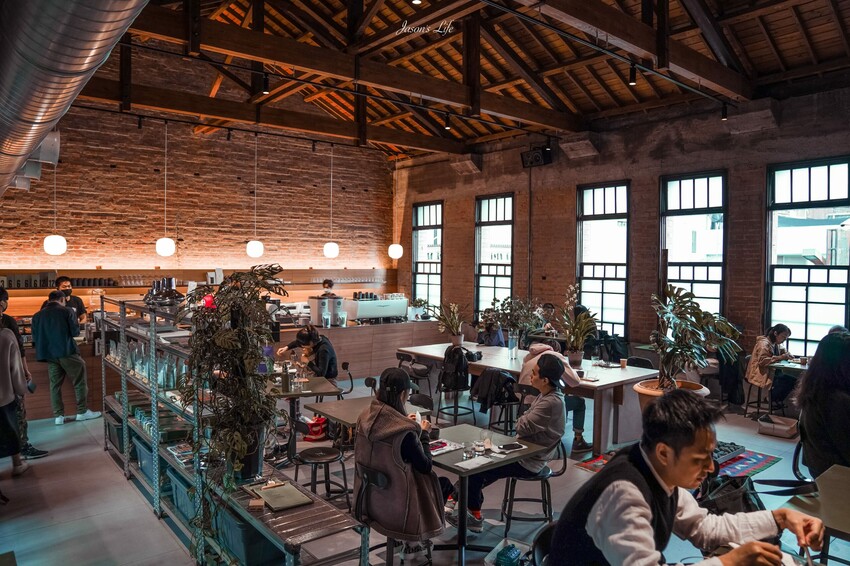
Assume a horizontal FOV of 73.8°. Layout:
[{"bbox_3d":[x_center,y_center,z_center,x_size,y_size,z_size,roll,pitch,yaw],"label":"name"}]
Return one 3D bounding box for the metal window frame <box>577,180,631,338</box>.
[{"bbox_3d":[3.105,-0.383,9.850,0.150,2.700,1.020,-2,4,-43],"label":"metal window frame"}]

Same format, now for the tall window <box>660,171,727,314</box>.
[{"bbox_3d":[4.418,-0.393,9.361,0.160,2.794,1.061,-1,3,-42],"label":"tall window"}]

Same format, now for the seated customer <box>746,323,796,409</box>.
[{"bbox_3d":[4.869,1.198,7.990,0.470,1.220,0.680,-1,3,-42],"label":"seated customer"}]

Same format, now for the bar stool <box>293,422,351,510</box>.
[{"bbox_3d":[-0.908,1.530,4.810,0.460,0.770,0.410,-2,4,-43],"label":"bar stool"}]

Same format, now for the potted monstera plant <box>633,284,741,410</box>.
[{"bbox_3d":[2.860,0.968,6.208,1.000,1.902,0.950,-1,3,-42],"label":"potted monstera plant"}]

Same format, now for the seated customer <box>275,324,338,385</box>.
[{"bbox_3d":[-1.440,1.175,7.250,0.820,1.270,0.520,-1,3,-23],"label":"seated customer"}]

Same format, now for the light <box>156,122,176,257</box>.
[{"bbox_3d":[-4.043,-1.465,8.850,0.290,2.101,0.290,-1,3,-42],"label":"light"}]

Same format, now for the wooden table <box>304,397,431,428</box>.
[{"bbox_3d":[-0.548,1.534,5.292,0.760,0.720,0.780,-2,4,-43],"label":"wooden table"}]

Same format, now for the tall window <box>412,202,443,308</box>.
[{"bbox_3d":[0.077,-0.541,13.135,0.150,2.620,1.010,-2,4,-43],"label":"tall window"}]

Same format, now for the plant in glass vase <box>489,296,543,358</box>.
[{"bbox_3d":[1.283,0.638,8.030,0.570,0.893,0.620,-1,3,-42],"label":"plant in glass vase"}]

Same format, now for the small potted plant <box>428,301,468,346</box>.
[{"bbox_3d":[0.391,0.677,9.031,0.480,0.733,0.520,-1,3,-42],"label":"small potted plant"}]

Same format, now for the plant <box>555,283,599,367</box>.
[{"bbox_3d":[1.958,0.562,7.320,0.550,1.060,0.500,1,3,15],"label":"plant"}]

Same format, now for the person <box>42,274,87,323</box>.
[{"bbox_3d":[-5.165,0.771,8.093,0.540,1.740,0.360,-2,3,-38],"label":"person"}]

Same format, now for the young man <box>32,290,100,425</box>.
[{"bbox_3d":[-4.719,0.950,7.496,0.580,1.730,0.550,0,2,-20],"label":"young man"}]

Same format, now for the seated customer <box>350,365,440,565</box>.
[{"bbox_3d":[-0.140,1.255,3.930,0.700,1.340,0.520,-2,4,-43],"label":"seated customer"}]

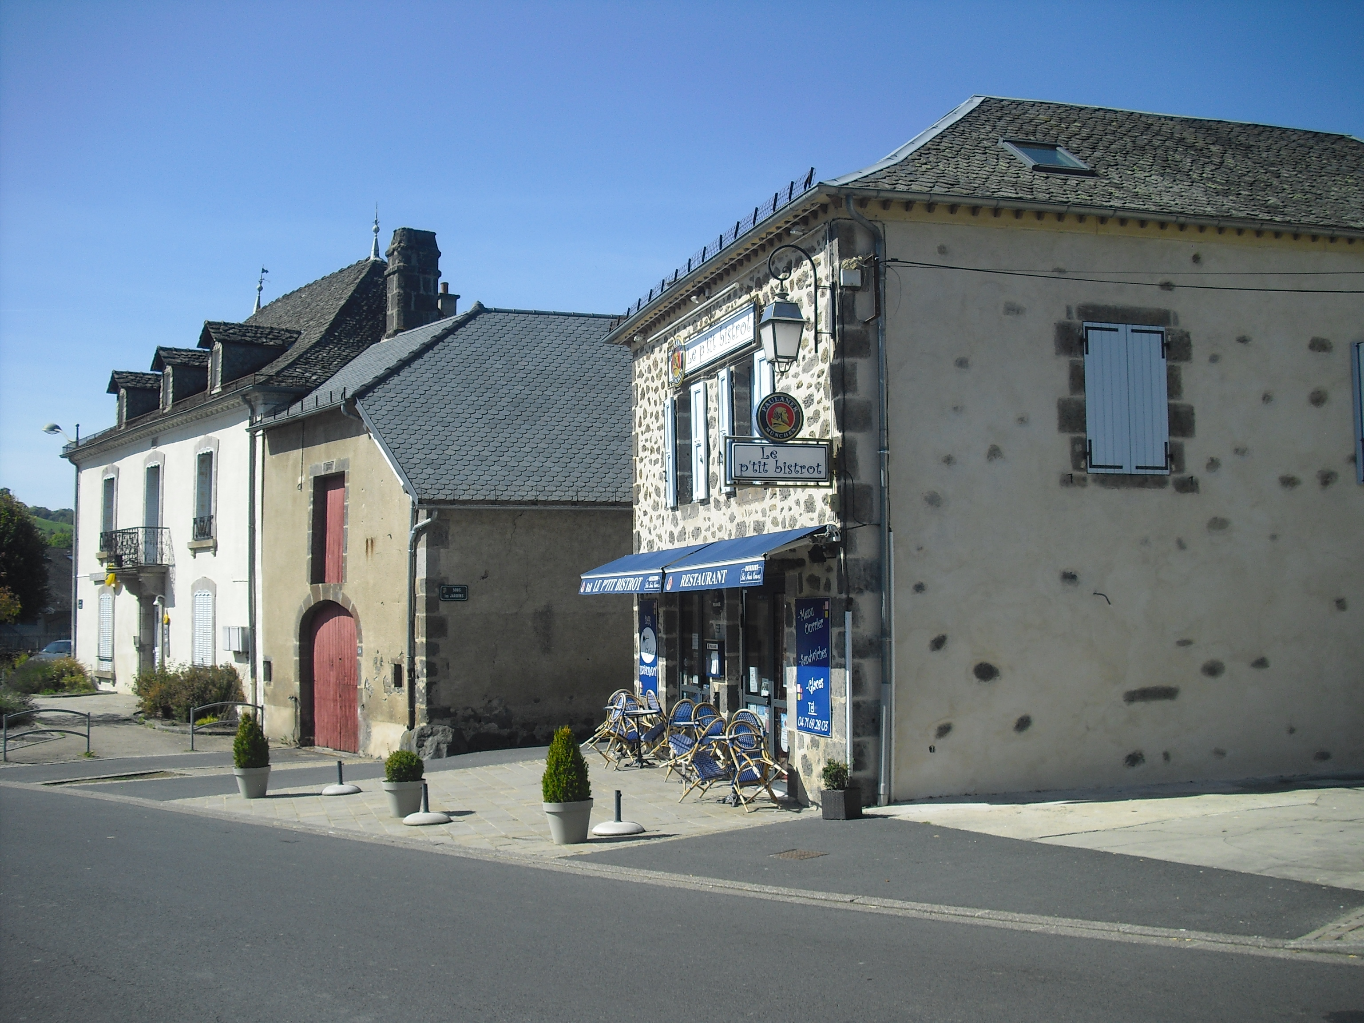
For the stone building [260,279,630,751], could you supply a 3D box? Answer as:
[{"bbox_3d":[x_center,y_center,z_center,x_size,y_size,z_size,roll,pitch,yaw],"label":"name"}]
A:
[{"bbox_3d":[-3.199,0.258,28.350,8.000,8.300,8.000,3,-5,-39],"label":"stone building"}]

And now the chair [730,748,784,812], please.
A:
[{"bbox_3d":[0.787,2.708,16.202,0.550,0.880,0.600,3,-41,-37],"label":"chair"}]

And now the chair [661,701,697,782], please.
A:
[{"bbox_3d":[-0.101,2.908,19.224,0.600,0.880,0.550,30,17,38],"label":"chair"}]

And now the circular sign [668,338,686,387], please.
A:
[{"bbox_3d":[-0.074,-2.105,21.153,0.120,0.690,0.660,1,-4,-17],"label":"circular sign"}]

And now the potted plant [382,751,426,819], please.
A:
[{"bbox_3d":[-2.915,2.853,15.692,0.460,0.720,0.460,0,-4,0],"label":"potted plant"}]

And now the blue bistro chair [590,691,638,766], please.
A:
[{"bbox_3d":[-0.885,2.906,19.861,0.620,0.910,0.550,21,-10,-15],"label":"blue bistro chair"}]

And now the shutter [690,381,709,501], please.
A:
[{"bbox_3d":[0.250,-0.959,20.574,0.060,1.640,0.540,1,-4,-17],"label":"shutter"}]

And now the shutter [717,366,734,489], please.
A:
[{"bbox_3d":[0.581,-1.082,19.510,0.060,1.610,0.520,1,-4,-17],"label":"shutter"}]

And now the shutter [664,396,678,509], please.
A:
[{"bbox_3d":[-0.173,-0.830,21.610,0.060,1.640,0.480,1,-4,-17],"label":"shutter"}]

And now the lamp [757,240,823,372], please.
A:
[{"bbox_3d":[1.216,-2.198,16.186,0.680,1.390,0.410,1,-4,-17],"label":"lamp"}]

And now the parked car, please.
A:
[{"bbox_3d":[-18.833,4.819,47.788,1.750,1.500,4.200,-3,-5,38],"label":"parked car"}]

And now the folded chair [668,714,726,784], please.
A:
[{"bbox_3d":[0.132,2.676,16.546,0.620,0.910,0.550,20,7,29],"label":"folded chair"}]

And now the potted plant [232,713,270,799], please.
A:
[{"bbox_3d":[-5.073,2.860,17.642,0.445,0.980,0.445,0,-4,0],"label":"potted plant"}]

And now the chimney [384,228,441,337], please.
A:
[{"bbox_3d":[-5.916,-4.955,32.919,0.750,2.600,1.100,3,-5,-37],"label":"chimney"}]

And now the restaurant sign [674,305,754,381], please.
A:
[{"bbox_3d":[0.391,-2.217,20.006,0.120,0.520,3.380,1,-4,-17],"label":"restaurant sign"}]

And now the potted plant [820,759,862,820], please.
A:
[{"bbox_3d":[1.618,2.775,15.047,0.300,0.600,0.300,-3,-5,35],"label":"potted plant"}]

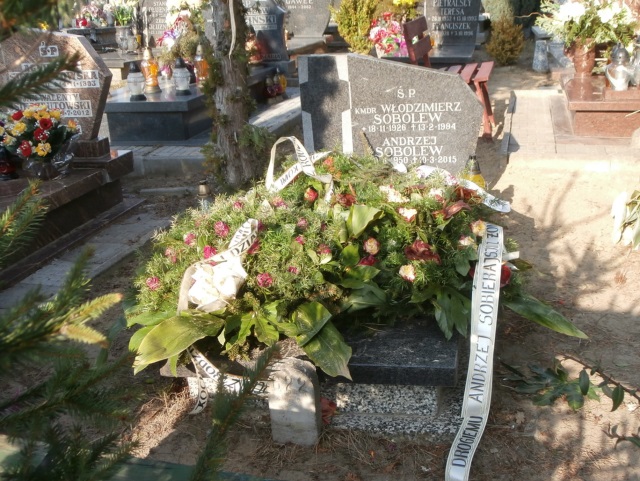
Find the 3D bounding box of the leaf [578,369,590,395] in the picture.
[{"bbox_3d":[0.806,0.429,2.140,0.032,0.078,0.020,0,20,7],"label":"leaf"}]

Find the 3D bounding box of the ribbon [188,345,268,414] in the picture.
[{"bbox_3d":[-0.289,0.439,2.220,0.230,0.180,0.120,0,20,7],"label":"ribbon"}]

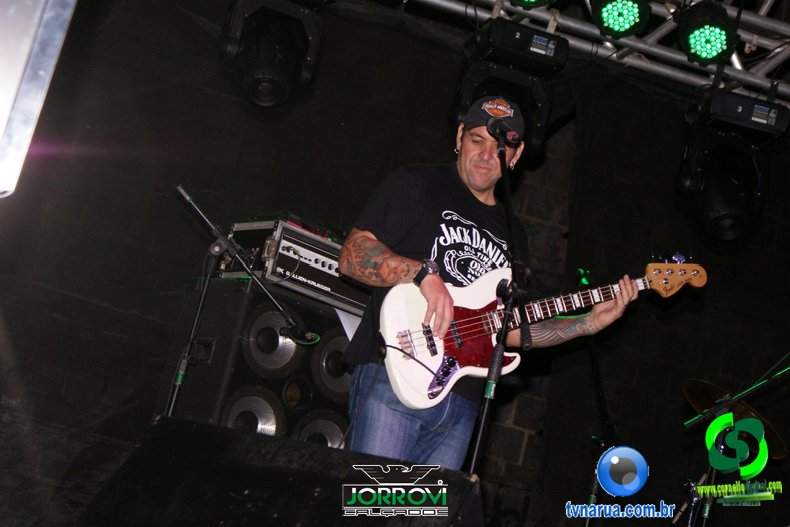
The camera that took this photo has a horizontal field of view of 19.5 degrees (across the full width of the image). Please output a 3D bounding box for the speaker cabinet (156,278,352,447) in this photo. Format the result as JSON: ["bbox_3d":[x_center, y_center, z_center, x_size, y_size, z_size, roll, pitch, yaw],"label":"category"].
[{"bbox_3d":[-0.468,0.468,8.259,0.601,0.651,0.424,22,-15,-35],"label":"speaker cabinet"}]

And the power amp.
[{"bbox_3d":[-0.316,0.040,8.325,0.540,0.215,0.288,22,-15,-37],"label":"power amp"}]

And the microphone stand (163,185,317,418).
[{"bbox_3d":[-0.695,0.608,7.426,0.580,1.580,0.760,5,-15,35],"label":"microphone stand"}]

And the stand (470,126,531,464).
[{"bbox_3d":[0.173,0.406,5.445,0.550,1.540,0.600,19,-13,-23],"label":"stand"}]

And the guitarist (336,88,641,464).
[{"bbox_3d":[0.133,0.417,6.187,0.860,1.800,0.480,21,-14,-33],"label":"guitarist"}]

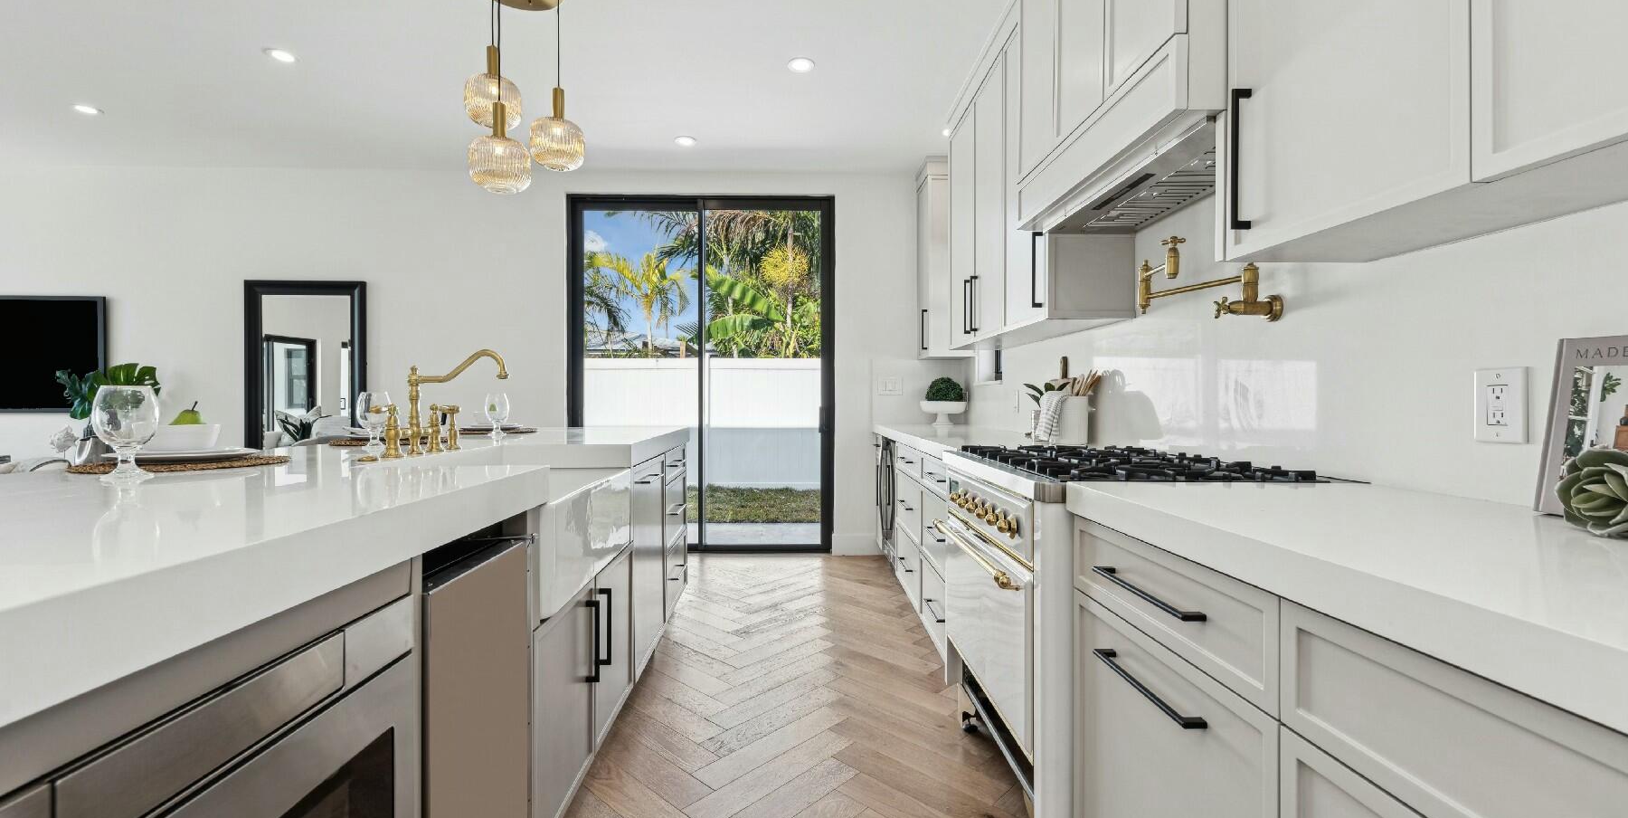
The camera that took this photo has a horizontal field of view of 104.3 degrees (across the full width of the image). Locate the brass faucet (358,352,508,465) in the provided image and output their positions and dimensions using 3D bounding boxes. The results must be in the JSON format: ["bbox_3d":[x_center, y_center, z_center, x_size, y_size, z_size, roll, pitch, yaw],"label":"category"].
[{"bbox_3d":[-0.990,-0.019,1.750,0.292,0.289,0.400,0,1,-2],"label":"brass faucet"}]

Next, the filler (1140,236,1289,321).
[{"bbox_3d":[1.021,-0.333,1.666,0.226,0.238,0.315,0,1,-2],"label":"filler"}]

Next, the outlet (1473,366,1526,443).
[{"bbox_3d":[1.151,-0.005,1.068,0.009,0.125,0.076,0,1,-2],"label":"outlet"}]

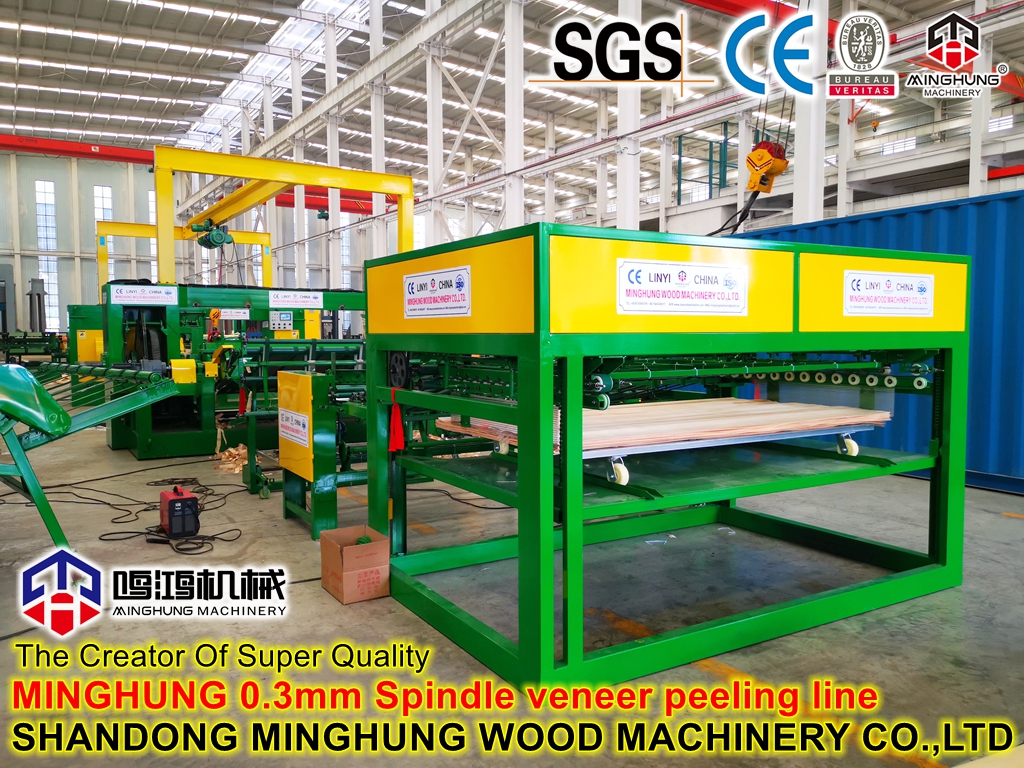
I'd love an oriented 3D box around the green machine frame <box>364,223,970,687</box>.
[{"bbox_3d":[0.925,0.239,4.895,3.064,2.000,1.984,-3,4,-31],"label":"green machine frame"}]

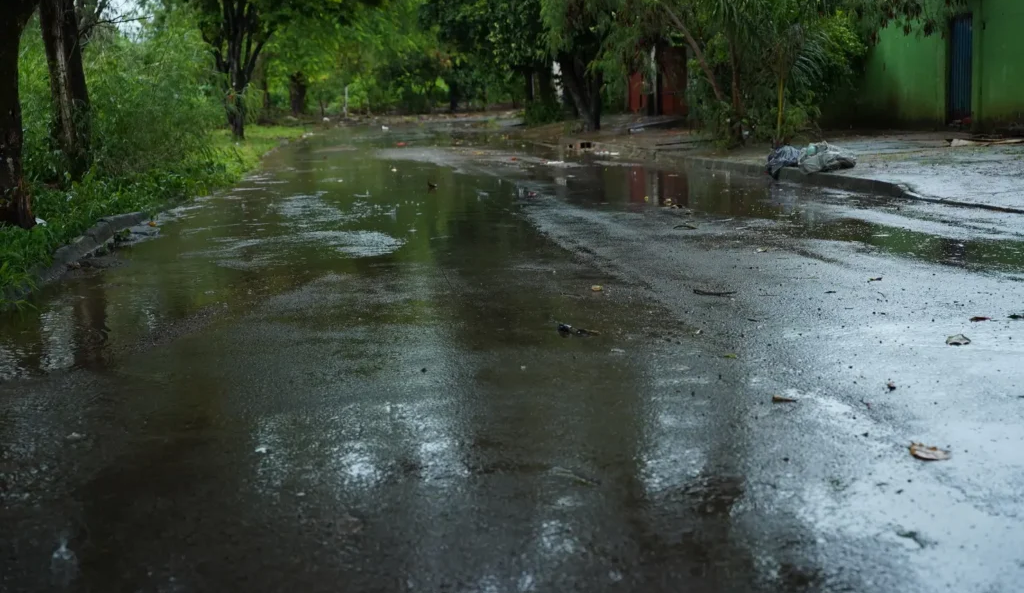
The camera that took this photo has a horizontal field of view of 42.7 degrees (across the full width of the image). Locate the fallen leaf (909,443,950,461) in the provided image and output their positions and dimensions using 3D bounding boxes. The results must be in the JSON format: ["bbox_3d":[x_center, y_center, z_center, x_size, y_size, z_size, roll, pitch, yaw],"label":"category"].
[{"bbox_3d":[1.548,0.575,4.850,0.150,0.030,0.090,2,10,20],"label":"fallen leaf"}]

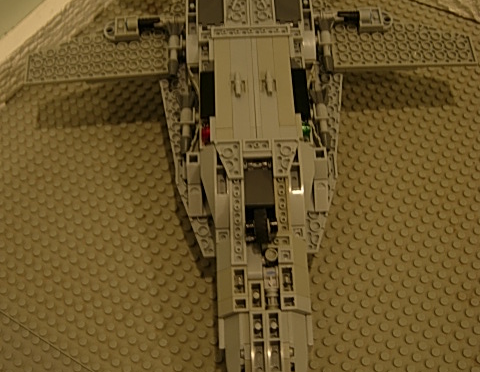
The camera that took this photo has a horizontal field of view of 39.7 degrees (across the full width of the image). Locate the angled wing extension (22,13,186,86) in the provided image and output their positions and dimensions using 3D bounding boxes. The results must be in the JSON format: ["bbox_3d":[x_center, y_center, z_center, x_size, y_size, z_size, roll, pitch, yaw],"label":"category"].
[{"bbox_3d":[-0.089,-0.092,0.438,0.105,0.017,0.048,-4,64,2],"label":"angled wing extension"}]

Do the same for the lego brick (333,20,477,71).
[{"bbox_3d":[0.106,-0.097,0.443,0.096,0.008,0.046,-2,63,-3],"label":"lego brick"}]

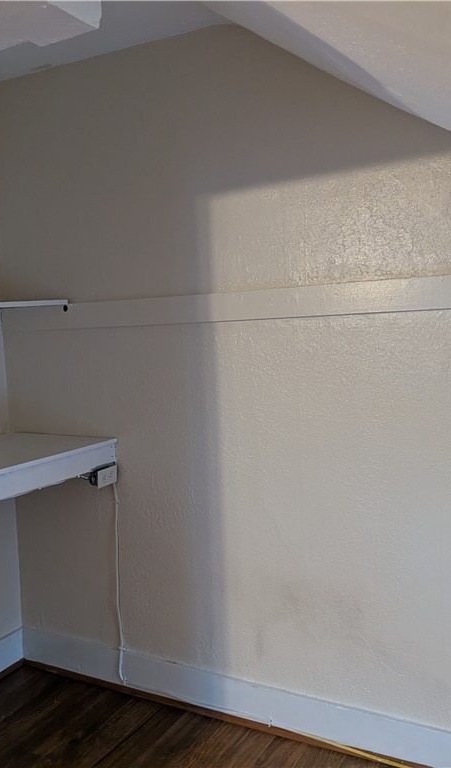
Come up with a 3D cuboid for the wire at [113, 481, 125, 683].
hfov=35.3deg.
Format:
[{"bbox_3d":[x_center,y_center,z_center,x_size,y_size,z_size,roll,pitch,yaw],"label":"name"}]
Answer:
[{"bbox_3d":[-0.384,0.731,2.571,0.032,0.748,0.020,0,5,30],"label":"wire"}]

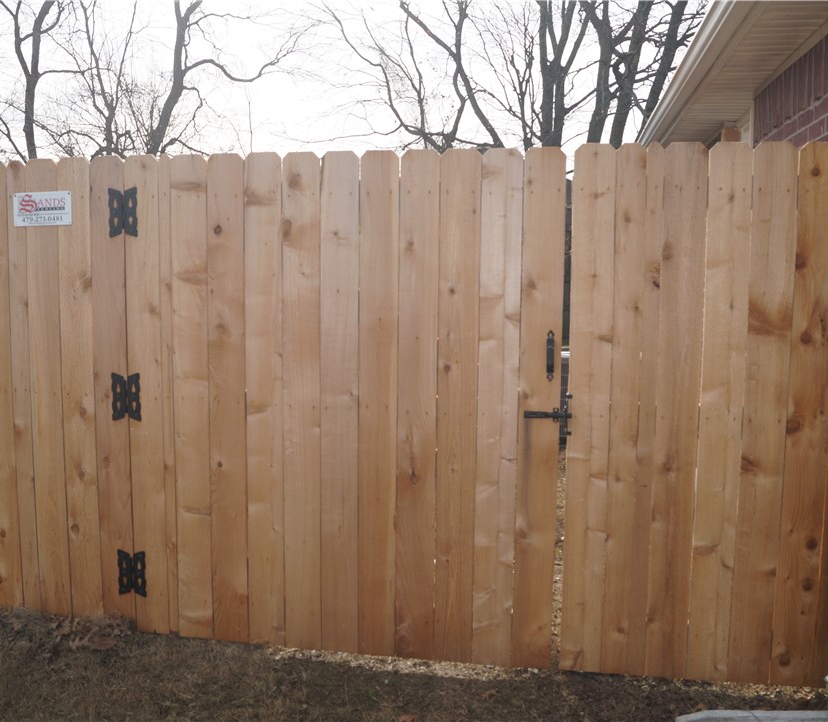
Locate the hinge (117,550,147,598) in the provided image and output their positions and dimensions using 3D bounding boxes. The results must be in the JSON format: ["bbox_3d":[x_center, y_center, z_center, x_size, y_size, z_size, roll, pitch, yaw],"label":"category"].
[{"bbox_3d":[-1.078,0.814,3.116,0.117,0.182,0.018,1,6,10],"label":"hinge"}]

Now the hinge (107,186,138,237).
[{"bbox_3d":[-1.067,-0.545,2.989,0.117,0.182,0.018,1,6,10],"label":"hinge"}]

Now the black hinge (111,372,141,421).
[{"bbox_3d":[-1.078,0.136,3.053,0.117,0.182,0.018,1,6,10],"label":"black hinge"}]

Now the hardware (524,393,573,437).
[{"bbox_3d":[0.459,0.184,2.779,0.162,0.140,0.050,1,6,10],"label":"hardware"}]

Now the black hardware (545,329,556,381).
[{"bbox_3d":[0.464,-0.017,2.760,0.028,0.173,0.048,1,6,10],"label":"black hardware"}]

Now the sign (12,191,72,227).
[{"bbox_3d":[-1.389,-0.567,3.049,0.240,0.134,0.007,1,6,10],"label":"sign"}]

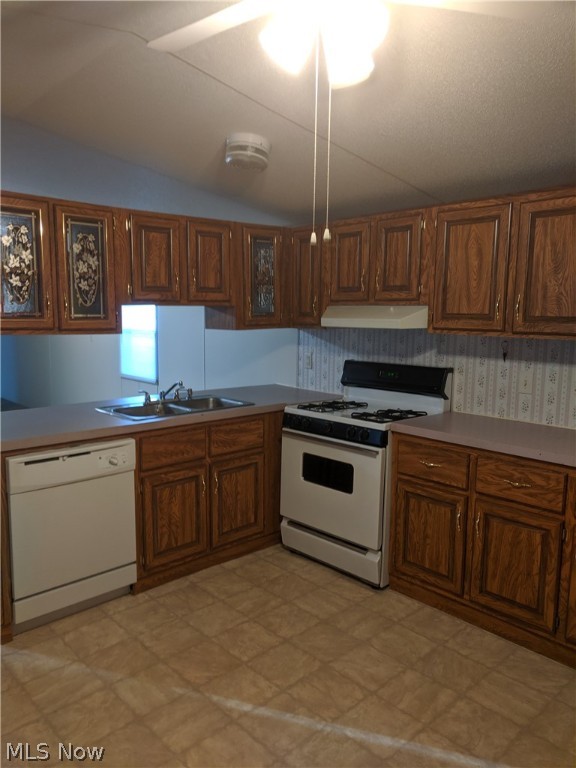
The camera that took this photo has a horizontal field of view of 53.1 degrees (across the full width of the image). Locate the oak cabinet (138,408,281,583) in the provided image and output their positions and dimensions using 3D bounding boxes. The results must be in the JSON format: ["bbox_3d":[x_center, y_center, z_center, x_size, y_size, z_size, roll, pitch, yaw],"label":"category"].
[{"bbox_3d":[-0.602,0.602,3.509,1.019,0.851,0.602,-6,9,-42],"label":"oak cabinet"}]

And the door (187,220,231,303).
[{"bbox_3d":[-0.475,-0.731,3.478,0.299,0.456,0.022,-7,10,-42],"label":"door"}]

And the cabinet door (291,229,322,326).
[{"bbox_3d":[0.131,-0.696,3.788,0.020,0.611,0.256,-6,10,-42],"label":"cabinet door"}]

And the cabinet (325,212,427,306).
[{"bbox_3d":[0.599,-0.711,3.425,0.297,0.493,0.776,-6,9,-42],"label":"cabinet"}]

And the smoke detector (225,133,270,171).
[{"bbox_3d":[-0.172,-1.000,2.480,0.185,0.085,0.185,7,1,0],"label":"smoke detector"}]

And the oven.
[{"bbox_3d":[0.456,0.465,3.435,0.616,1.141,0.771,-6,9,-42],"label":"oven"}]

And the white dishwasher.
[{"bbox_3d":[-1.189,0.673,2.950,0.602,0.808,0.606,-6,9,-42],"label":"white dishwasher"}]

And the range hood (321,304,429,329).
[{"bbox_3d":[0.551,-0.399,3.415,0.413,0.122,0.768,-6,9,-42],"label":"range hood"}]

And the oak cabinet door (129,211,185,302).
[{"bbox_3d":[-0.741,-0.700,3.235,0.300,0.456,0.022,-7,10,-42],"label":"oak cabinet door"}]

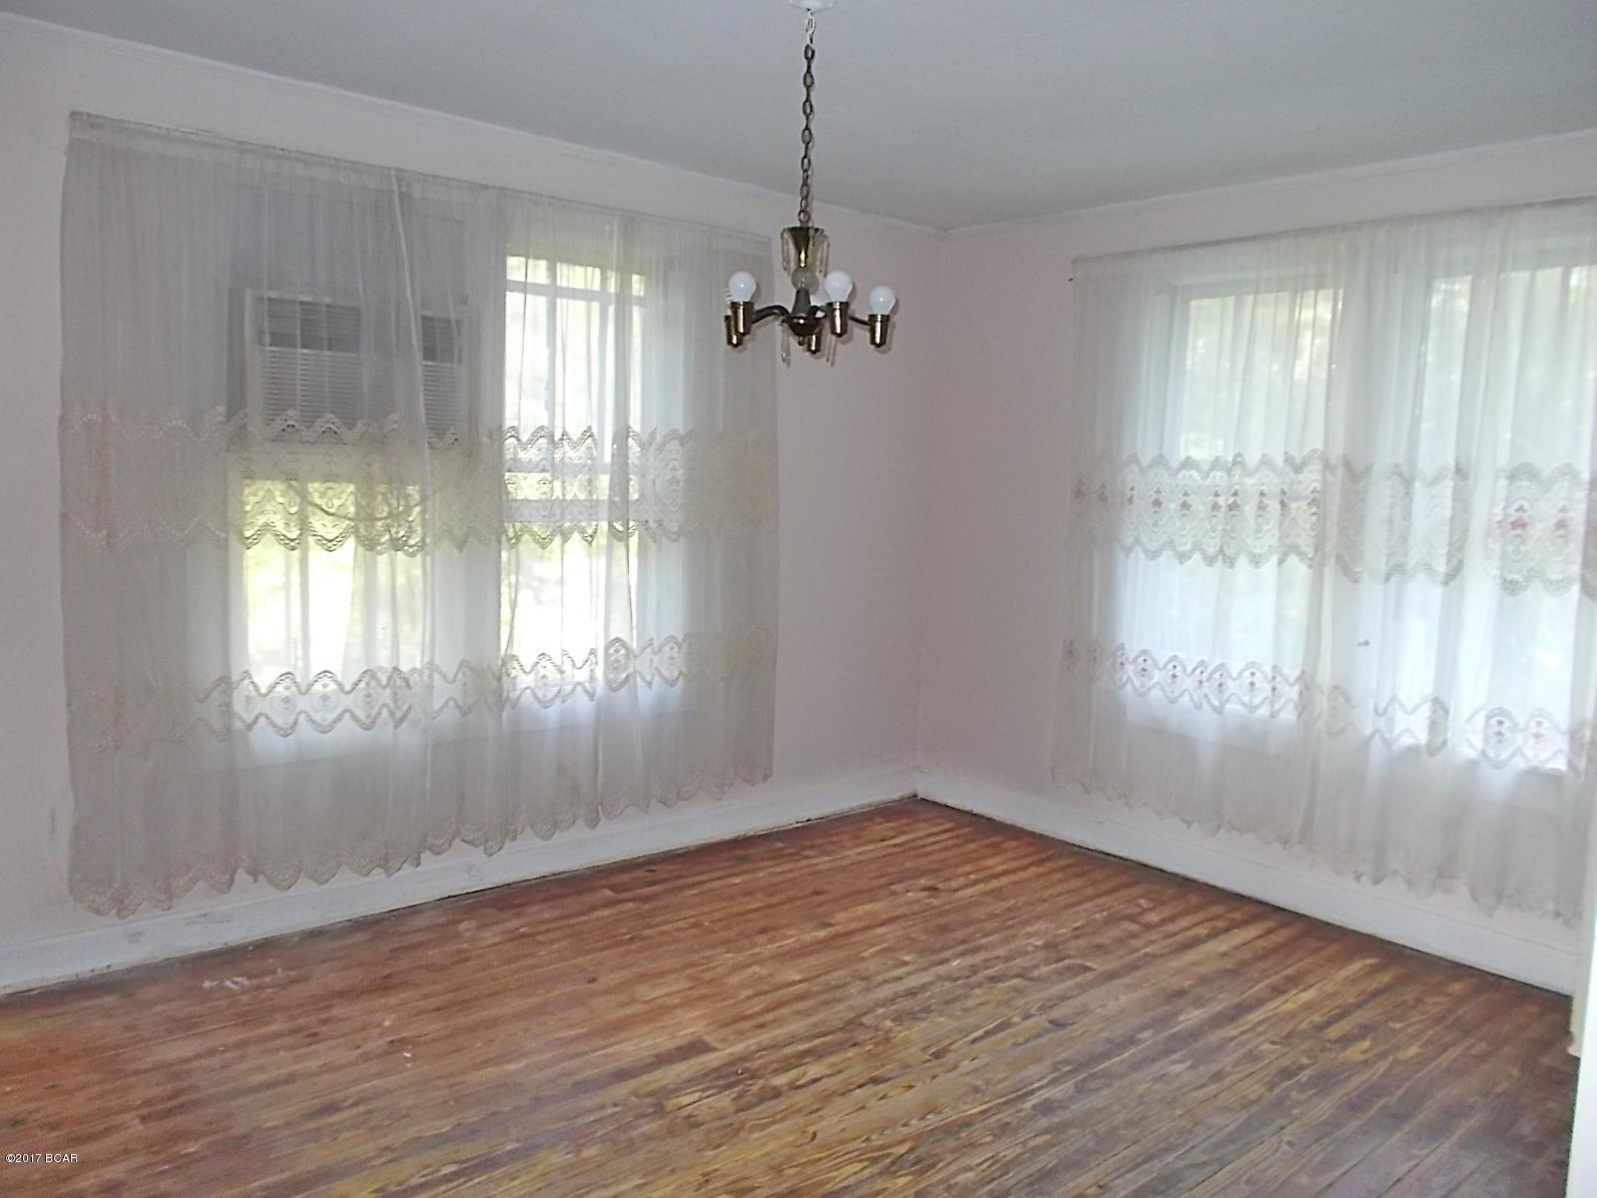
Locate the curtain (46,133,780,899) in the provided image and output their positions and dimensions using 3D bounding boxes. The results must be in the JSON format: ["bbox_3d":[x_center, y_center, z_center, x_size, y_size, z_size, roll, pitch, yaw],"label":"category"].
[{"bbox_3d":[-1.003,-0.239,3.939,2.435,2.160,0.100,-3,8,-41],"label":"curtain"}]

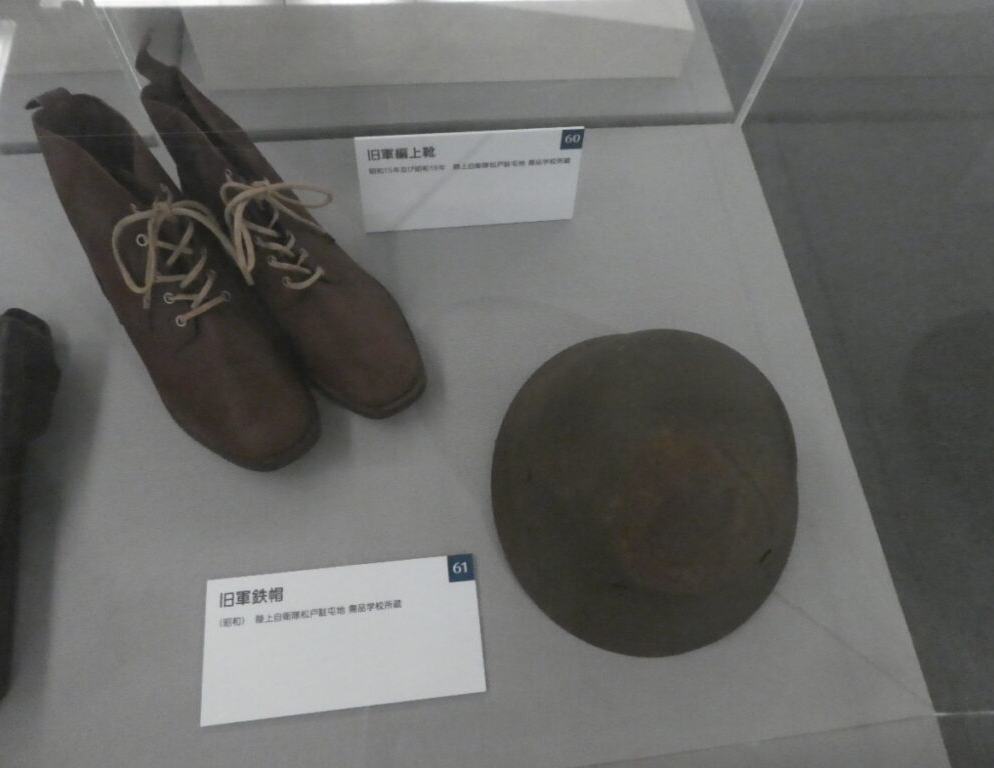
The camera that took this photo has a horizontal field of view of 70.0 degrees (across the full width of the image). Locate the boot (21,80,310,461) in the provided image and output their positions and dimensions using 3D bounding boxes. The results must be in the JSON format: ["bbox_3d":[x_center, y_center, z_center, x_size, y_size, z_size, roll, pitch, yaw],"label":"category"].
[{"bbox_3d":[-0.258,-0.068,0.558,0.104,0.165,0.288,-34,71,-17],"label":"boot"}]

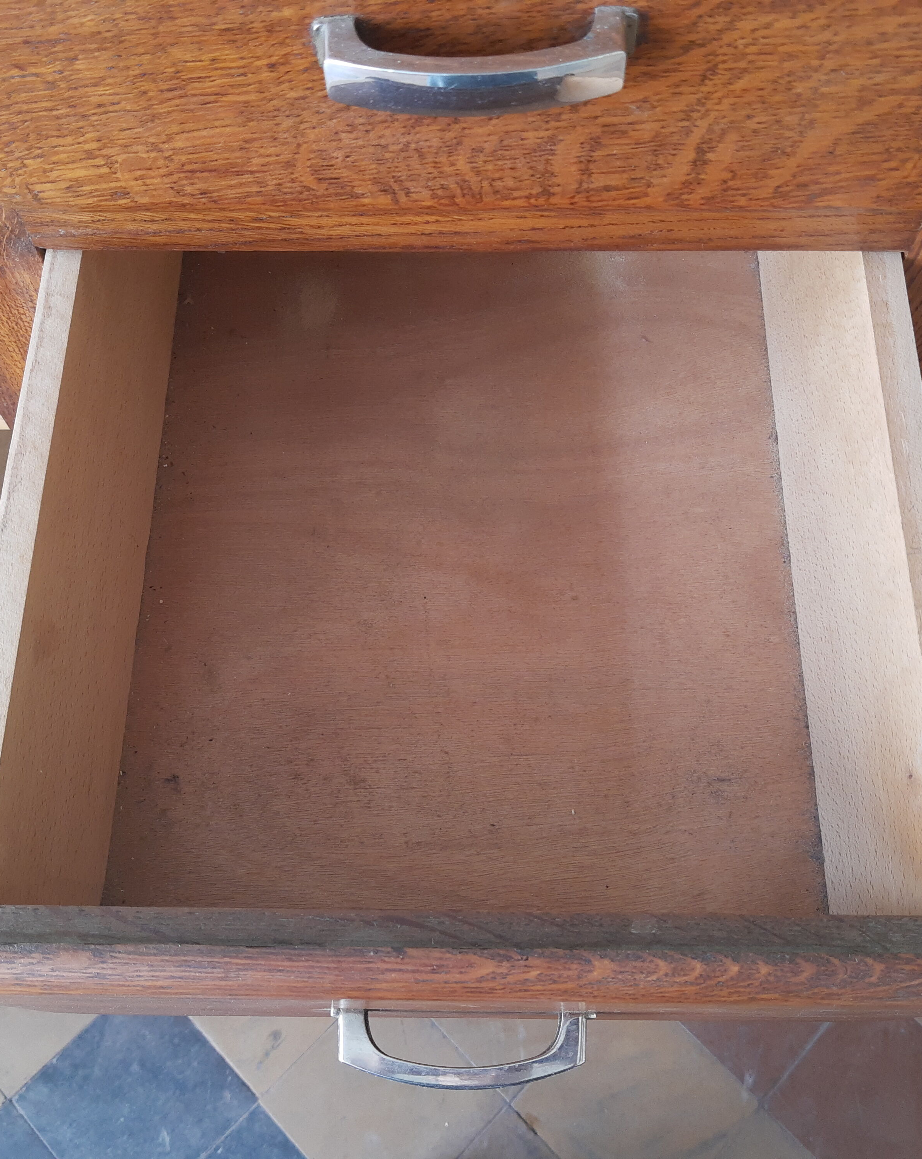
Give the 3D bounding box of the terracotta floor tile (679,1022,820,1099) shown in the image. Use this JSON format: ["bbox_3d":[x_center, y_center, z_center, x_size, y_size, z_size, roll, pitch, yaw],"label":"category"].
[{"bbox_3d":[0.267,0.366,1.081,0.156,0.012,0.156,-42,73,-17],"label":"terracotta floor tile"}]

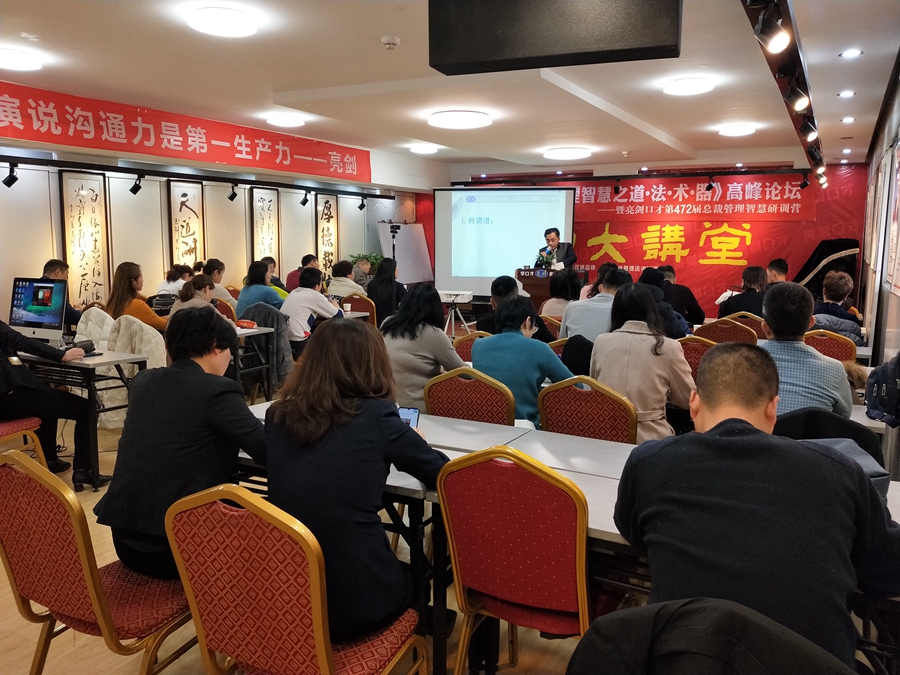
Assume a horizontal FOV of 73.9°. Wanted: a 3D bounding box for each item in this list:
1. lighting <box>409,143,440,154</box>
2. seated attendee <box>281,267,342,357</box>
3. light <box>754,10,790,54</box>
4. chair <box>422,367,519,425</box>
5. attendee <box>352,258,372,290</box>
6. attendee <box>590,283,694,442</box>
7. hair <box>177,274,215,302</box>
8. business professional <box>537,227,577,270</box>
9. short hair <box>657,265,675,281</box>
[{"bbox_3d":[-0.289,-2.133,6.784,0.330,0.085,0.330,1,10,0],"label":"lighting"},{"bbox_3d":[-1.235,0.020,5.056,0.500,1.210,0.720,7,12,32],"label":"seated attendee"},{"bbox_3d":[1.238,-1.177,2.300,0.105,0.145,0.125,-6,-29,-35],"label":"light"},{"bbox_3d":[0.207,0.555,2.909,0.450,0.930,0.560,6,11,28],"label":"chair"},{"bbox_3d":[-1.093,-0.456,7.947,0.500,1.200,0.780,7,12,32],"label":"attendee"},{"bbox_3d":[0.991,0.381,3.146,0.500,1.330,0.720,5,11,26],"label":"attendee"},{"bbox_3d":[-1.962,-0.386,4.620,0.200,0.240,0.270,9,13,37],"label":"hair"},{"bbox_3d":[1.338,-0.538,7.411,0.550,1.600,0.420,5,11,24],"label":"business professional"},{"bbox_3d":[1.820,-0.549,5.050,0.165,0.150,0.190,5,10,25],"label":"short hair"}]

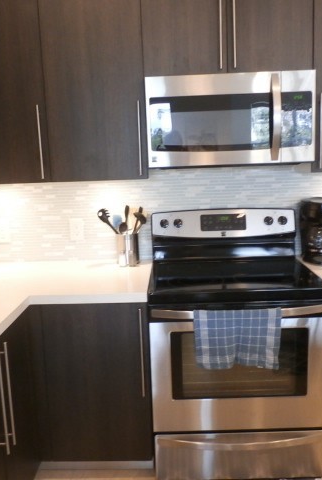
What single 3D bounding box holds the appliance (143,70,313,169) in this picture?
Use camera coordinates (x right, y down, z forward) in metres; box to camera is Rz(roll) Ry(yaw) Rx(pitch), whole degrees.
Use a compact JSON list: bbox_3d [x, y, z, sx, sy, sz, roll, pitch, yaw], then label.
[{"bbox_3d":[0.318,-0.564,2.260,0.755,0.408,0.410,-2,9,2],"label":"appliance"}]

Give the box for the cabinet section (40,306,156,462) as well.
[{"bbox_3d":[-0.282,0.588,2.362,0.497,0.758,0.620,-2,9,2],"label":"cabinet section"}]

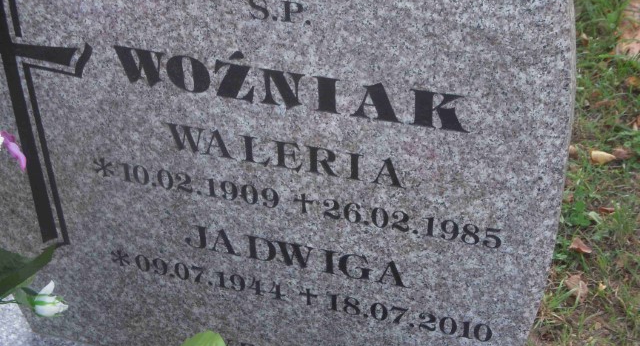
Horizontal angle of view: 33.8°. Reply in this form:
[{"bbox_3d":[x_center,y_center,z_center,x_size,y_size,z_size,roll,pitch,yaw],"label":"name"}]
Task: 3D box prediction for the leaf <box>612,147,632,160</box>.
[{"bbox_3d":[0.717,-0.046,2.498,0.048,0.018,0.032,6,39,11],"label":"leaf"}]

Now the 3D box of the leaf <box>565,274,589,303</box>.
[{"bbox_3d":[0.524,0.236,2.154,0.048,0.020,0.072,-15,40,-15],"label":"leaf"}]

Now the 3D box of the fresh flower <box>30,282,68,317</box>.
[{"bbox_3d":[-0.372,0.174,1.450,0.050,0.040,0.040,12,66,12],"label":"fresh flower"}]

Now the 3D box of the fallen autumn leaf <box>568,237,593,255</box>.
[{"bbox_3d":[0.557,0.157,2.252,0.056,0.020,0.036,15,42,21],"label":"fallen autumn leaf"}]

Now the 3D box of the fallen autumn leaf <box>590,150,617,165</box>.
[{"bbox_3d":[0.669,-0.037,2.488,0.064,0.022,0.038,11,40,16],"label":"fallen autumn leaf"}]

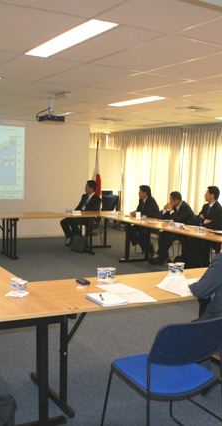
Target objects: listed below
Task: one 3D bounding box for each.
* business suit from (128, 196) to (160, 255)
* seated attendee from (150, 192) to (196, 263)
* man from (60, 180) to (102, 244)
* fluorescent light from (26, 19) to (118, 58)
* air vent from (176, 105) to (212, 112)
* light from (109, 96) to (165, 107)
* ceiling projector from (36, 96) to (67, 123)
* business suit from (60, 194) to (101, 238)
[{"bbox_3d":[0.647,0.179,9.105,0.650,1.050,0.520,0,6,-22],"label":"business suit"},{"bbox_3d":[1.061,0.250,8.261,0.770,1.240,0.530,0,6,-25],"label":"seated attendee"},{"bbox_3d":[-0.631,0.005,9.952,0.570,1.326,0.884,7,7,37],"label":"man"},{"bbox_3d":[-0.331,-1.275,3.501,0.200,0.080,1.190,-1,6,-30],"label":"fluorescent light"},{"bbox_3d":[1.221,-1.522,7.060,0.393,0.029,0.393,-1,7,-31],"label":"air vent"},{"bbox_3d":[0.335,-1.542,6.576,0.210,0.080,1.190,-1,6,-30],"label":"light"},{"bbox_3d":[-0.854,-1.456,6.822,0.330,0.350,0.300,-2,7,-34],"label":"ceiling projector"},{"bbox_3d":[-0.613,0.043,9.688,0.680,0.900,0.500,-2,7,-33],"label":"business suit"}]

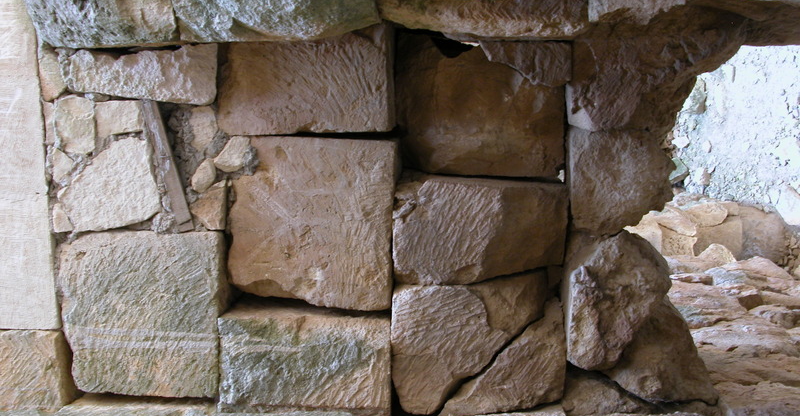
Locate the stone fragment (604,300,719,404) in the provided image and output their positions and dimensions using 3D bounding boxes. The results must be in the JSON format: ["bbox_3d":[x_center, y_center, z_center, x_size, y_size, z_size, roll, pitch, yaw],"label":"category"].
[{"bbox_3d":[0.876,0.486,2.845,0.330,0.385,0.348,-90,0,-90],"label":"stone fragment"}]

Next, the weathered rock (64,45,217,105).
[{"bbox_3d":[-0.719,-0.374,2.350,0.220,0.421,0.166,-90,0,-88],"label":"weathered rock"}]

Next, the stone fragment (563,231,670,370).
[{"bbox_3d":[0.711,0.305,2.765,0.330,0.350,0.455,-90,0,-90],"label":"stone fragment"}]

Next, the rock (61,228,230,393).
[{"bbox_3d":[-0.844,0.348,2.780,0.400,0.522,0.542,-90,0,-90],"label":"rock"}]

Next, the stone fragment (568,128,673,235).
[{"bbox_3d":[0.732,-0.088,2.815,0.350,0.343,0.353,-90,0,-90],"label":"stone fragment"}]

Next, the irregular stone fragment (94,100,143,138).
[{"bbox_3d":[-0.790,-0.250,2.320,0.100,0.135,0.107,-90,0,-88],"label":"irregular stone fragment"}]

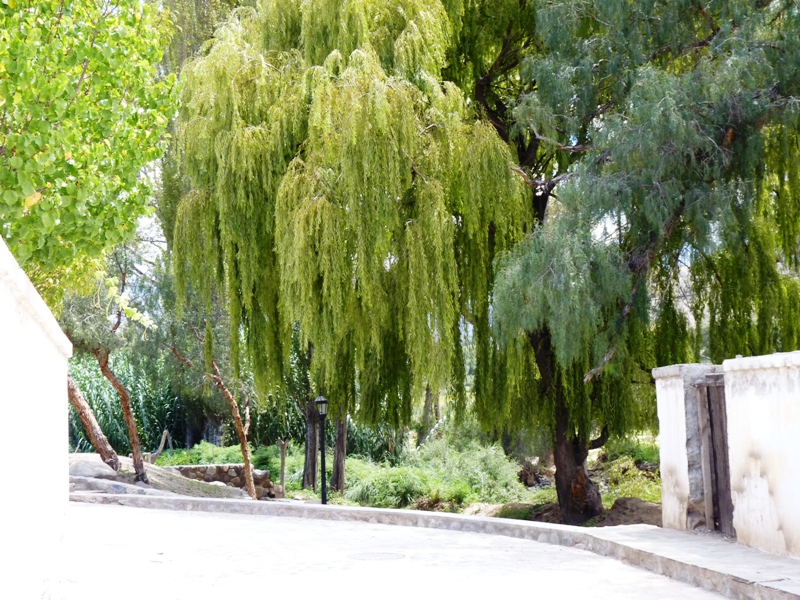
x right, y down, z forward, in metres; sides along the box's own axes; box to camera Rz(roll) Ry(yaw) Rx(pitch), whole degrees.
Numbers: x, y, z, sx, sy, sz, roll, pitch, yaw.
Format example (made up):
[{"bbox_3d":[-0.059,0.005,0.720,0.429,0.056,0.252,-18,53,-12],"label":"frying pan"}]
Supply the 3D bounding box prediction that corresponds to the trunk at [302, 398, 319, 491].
[{"bbox_3d":[-1.663,2.685,26.200,0.290,1.720,0.290,-2,-5,0],"label":"trunk"}]

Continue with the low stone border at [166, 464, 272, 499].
[{"bbox_3d":[-3.290,3.309,25.700,1.950,0.620,0.550,-1,-5,-8],"label":"low stone border"}]

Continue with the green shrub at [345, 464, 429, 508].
[{"bbox_3d":[-0.211,2.910,22.000,1.300,0.680,1.100,-2,-5,0],"label":"green shrub"}]

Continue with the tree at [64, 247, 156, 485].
[{"bbox_3d":[-5.625,1.230,27.300,1.750,4.600,1.700,-2,-5,0],"label":"tree"}]

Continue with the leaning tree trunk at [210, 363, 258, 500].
[{"bbox_3d":[-2.864,2.276,24.400,0.800,2.400,0.500,-2,-5,0],"label":"leaning tree trunk"}]

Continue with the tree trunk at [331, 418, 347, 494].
[{"bbox_3d":[-1.134,2.849,26.000,0.280,1.400,0.280,-2,-5,0],"label":"tree trunk"}]

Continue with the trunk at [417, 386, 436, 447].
[{"bbox_3d":[0.639,2.810,34.000,0.440,1.450,0.360,-2,-5,0],"label":"trunk"}]

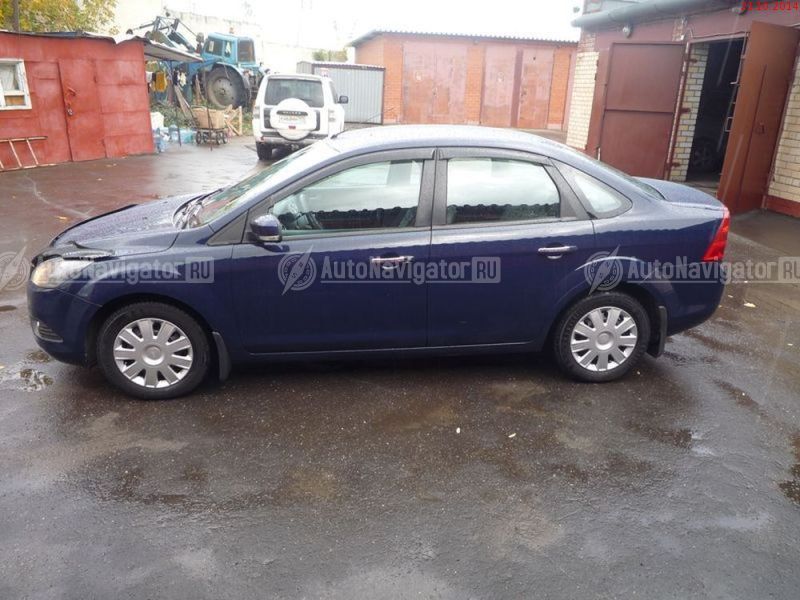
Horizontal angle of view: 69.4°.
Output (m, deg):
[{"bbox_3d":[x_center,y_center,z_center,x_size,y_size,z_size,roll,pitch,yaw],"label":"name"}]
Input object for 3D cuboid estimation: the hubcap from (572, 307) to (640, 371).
[{"bbox_3d":[1.248,0.234,3.550,0.430,0.430,0.060,-1,21,-7],"label":"hubcap"}]

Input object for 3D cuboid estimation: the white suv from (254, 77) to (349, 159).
[{"bbox_3d":[-2.346,-4.597,14.209,1.900,1.870,4.850,0,21,-4],"label":"white suv"}]

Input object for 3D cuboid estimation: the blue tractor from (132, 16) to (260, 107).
[{"bbox_3d":[-7.510,-8.827,21.783,4.900,3.000,2.000,13,23,15],"label":"blue tractor"}]

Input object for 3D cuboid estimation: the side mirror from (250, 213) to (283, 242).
[{"bbox_3d":[-0.694,-0.376,3.014,0.155,0.165,0.220,-1,21,-7],"label":"side mirror"}]

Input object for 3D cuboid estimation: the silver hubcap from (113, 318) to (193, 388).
[{"bbox_3d":[-1.373,0.292,3.239,0.430,0.430,0.060,-1,21,-6],"label":"silver hubcap"}]

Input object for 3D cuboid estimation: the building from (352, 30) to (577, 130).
[{"bbox_3d":[3.064,-9.998,26.364,10.000,3.360,6.600,-4,22,-14],"label":"building"}]

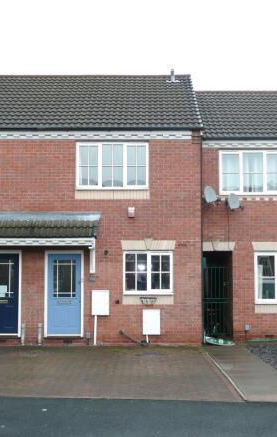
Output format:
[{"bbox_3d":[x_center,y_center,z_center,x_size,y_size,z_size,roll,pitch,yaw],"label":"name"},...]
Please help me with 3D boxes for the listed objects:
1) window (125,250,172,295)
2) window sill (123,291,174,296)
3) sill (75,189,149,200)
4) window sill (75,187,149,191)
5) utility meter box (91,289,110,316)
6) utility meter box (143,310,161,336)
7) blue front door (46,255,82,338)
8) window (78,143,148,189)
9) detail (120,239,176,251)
[{"bbox_3d":[0.233,1.290,17.232,1.179,1.032,0.100,0,-5,0],"label":"window"},{"bbox_3d":[0.236,1.772,17.112,1.210,0.090,0.140,0,-5,0],"label":"window sill"},{"bbox_3d":[-0.616,-0.563,17.311,1.770,0.250,0.120,0,-5,0],"label":"sill"},{"bbox_3d":[-0.622,-0.710,17.320,1.760,0.080,0.140,0,-5,0],"label":"window sill"},{"bbox_3d":[-0.889,2.002,17.135,0.413,0.597,0.180,0,-5,0],"label":"utility meter box"},{"bbox_3d":[0.313,2.450,17.099,0.414,0.607,0.180,0,-5,0],"label":"utility meter box"},{"bbox_3d":[-1.755,1.802,17.169,0.810,1.980,0.080,0,-5,0],"label":"blue front door"},{"bbox_3d":[-0.626,-1.271,17.427,1.730,1.140,0.100,0,-5,0],"label":"window"},{"bbox_3d":[0.237,0.632,17.225,1.280,0.264,0.100,0,-5,0],"label":"detail"}]

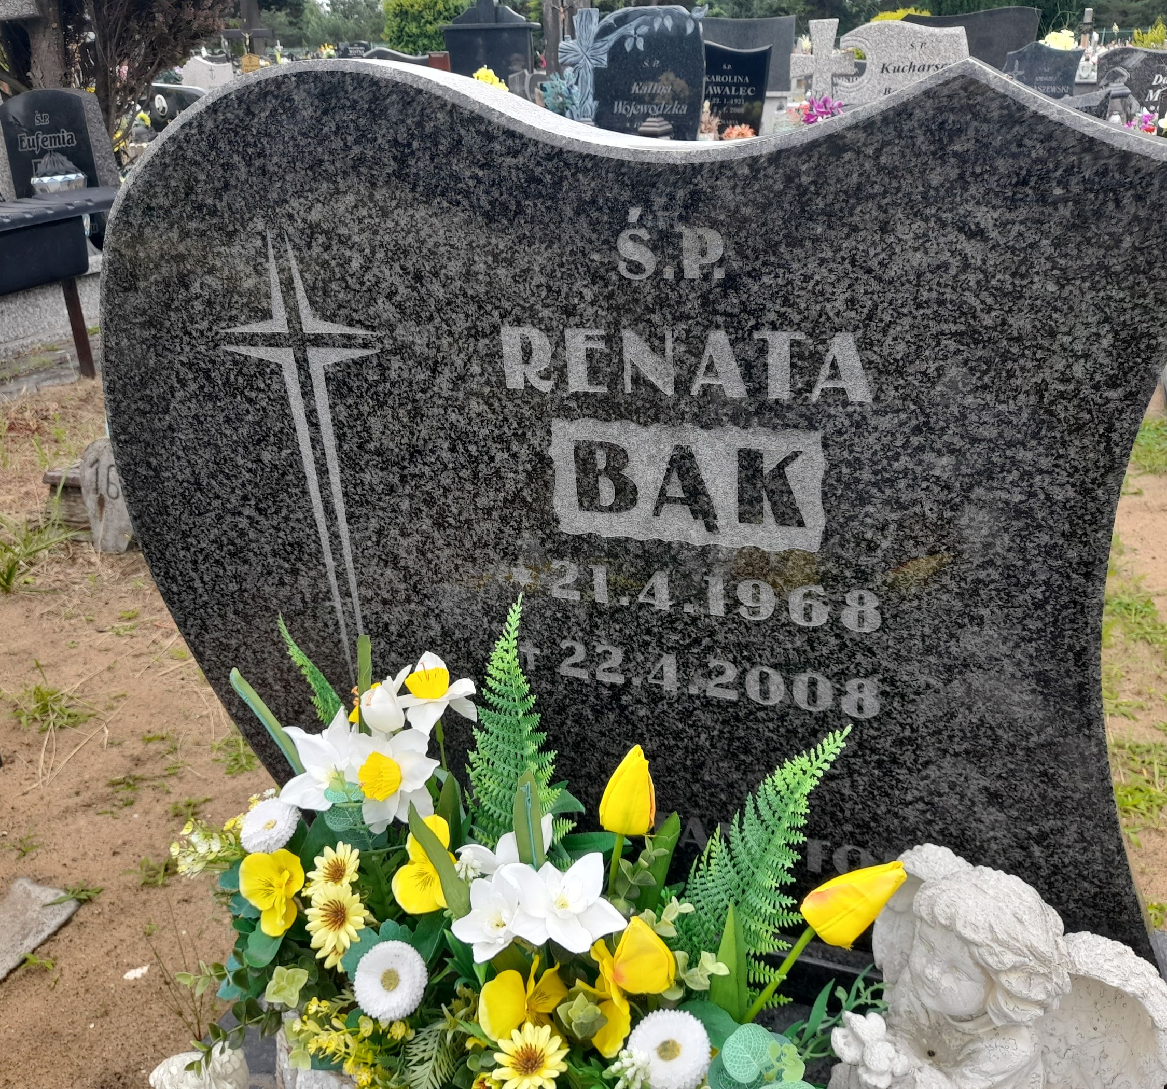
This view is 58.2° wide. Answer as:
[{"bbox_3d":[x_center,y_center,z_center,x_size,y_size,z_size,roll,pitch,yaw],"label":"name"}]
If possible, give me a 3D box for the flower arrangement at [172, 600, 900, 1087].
[{"bbox_3d":[-0.072,0.346,0.862,0.580,0.440,0.400,5,28,20],"label":"flower arrangement"}]

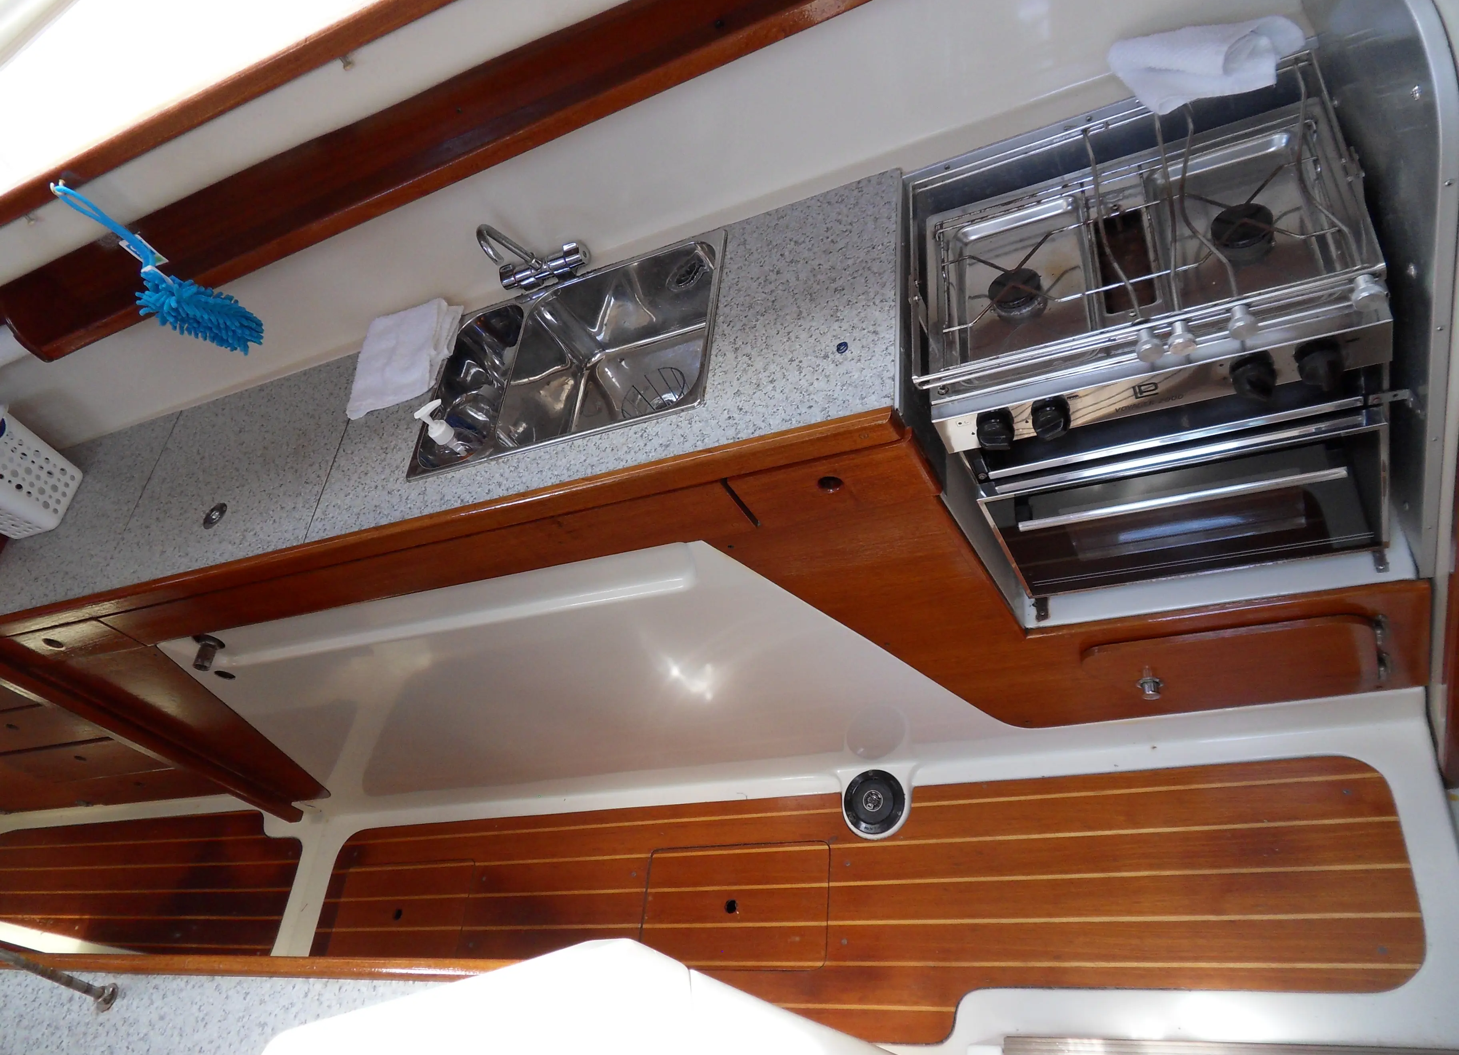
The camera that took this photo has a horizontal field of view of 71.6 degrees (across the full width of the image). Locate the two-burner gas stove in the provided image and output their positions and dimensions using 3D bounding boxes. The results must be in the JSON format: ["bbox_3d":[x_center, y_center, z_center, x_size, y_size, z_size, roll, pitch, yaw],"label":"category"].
[{"bbox_3d":[0.588,-0.221,1.427,0.511,0.560,0.418,-11,56,25],"label":"two-burner gas stove"}]

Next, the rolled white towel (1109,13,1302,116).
[{"bbox_3d":[0.590,-0.570,1.252,0.211,0.071,0.114,-11,56,25],"label":"rolled white towel"}]

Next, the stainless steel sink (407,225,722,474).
[{"bbox_3d":[-0.225,-0.233,1.661,0.539,0.159,0.352,-11,56,25],"label":"stainless steel sink"}]

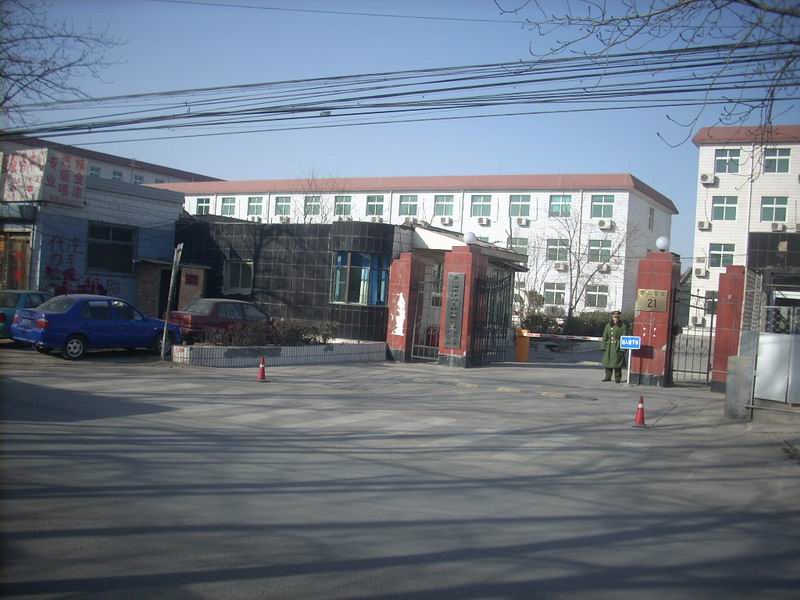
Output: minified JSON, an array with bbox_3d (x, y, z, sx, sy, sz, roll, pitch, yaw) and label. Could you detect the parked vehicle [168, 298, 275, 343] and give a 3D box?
[{"bbox_3d":[-4.906,0.750,25.395,4.200,1.410,1.660,4,0,-41],"label":"parked vehicle"}]

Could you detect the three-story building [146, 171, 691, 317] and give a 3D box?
[{"bbox_3d":[-1.783,-4.340,80.909,50.000,12.000,13.600,3,0,30],"label":"three-story building"}]

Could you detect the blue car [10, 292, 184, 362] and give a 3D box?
[{"bbox_3d":[-7.123,0.624,20.645,1.650,1.440,4.180,3,0,42],"label":"blue car"}]

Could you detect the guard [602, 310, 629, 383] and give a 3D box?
[{"bbox_3d":[5.444,1.168,21.634,0.620,1.790,0.420,3,0,19],"label":"guard"}]

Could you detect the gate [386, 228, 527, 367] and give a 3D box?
[{"bbox_3d":[1.487,0.051,24.151,2.550,3.550,2.800,3,0,30],"label":"gate"}]

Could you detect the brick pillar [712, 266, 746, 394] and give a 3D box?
[{"bbox_3d":[7.782,0.702,20.259,0.590,3.000,0.600,3,0,30],"label":"brick pillar"}]

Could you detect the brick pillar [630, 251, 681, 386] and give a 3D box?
[{"bbox_3d":[6.326,0.475,21.114,0.840,3.280,0.850,3,0,30],"label":"brick pillar"}]

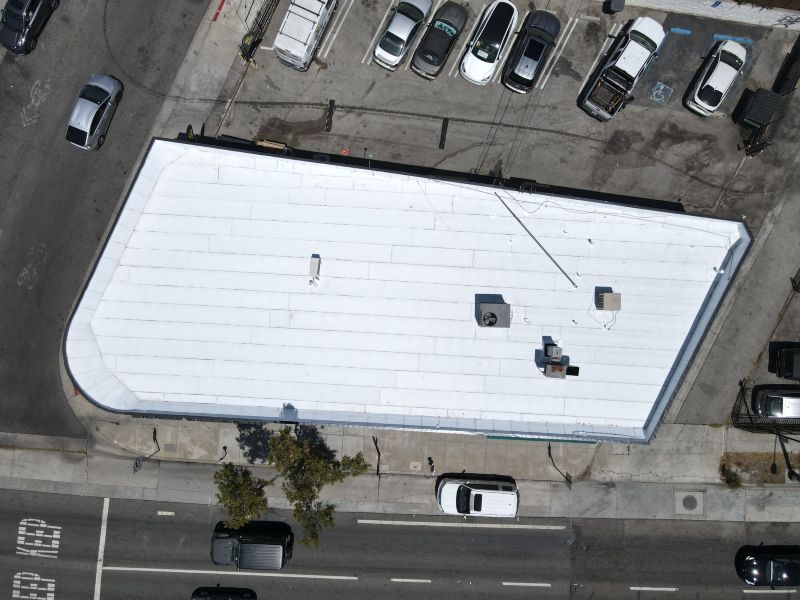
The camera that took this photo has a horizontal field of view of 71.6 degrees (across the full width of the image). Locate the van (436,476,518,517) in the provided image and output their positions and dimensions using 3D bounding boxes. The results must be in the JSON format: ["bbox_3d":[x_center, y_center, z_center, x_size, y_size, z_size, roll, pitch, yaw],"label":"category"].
[{"bbox_3d":[4.530,11.330,31.750,4.640,1.660,1.870,3,90,-1],"label":"van"}]

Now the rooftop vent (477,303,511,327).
[{"bbox_3d":[4.830,0.790,28.450,1.380,1.080,1.190,2,90,-1],"label":"rooftop vent"}]

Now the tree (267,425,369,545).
[{"bbox_3d":[-4.050,9.200,29.300,5.000,6.400,5.700,0,90,-1],"label":"tree"}]

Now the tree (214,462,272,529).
[{"bbox_3d":[-7.950,9.850,29.500,2.600,5.200,2.900,0,90,-1],"label":"tree"}]

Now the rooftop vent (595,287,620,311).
[{"bbox_3d":[10.790,0.107,28.620,0.880,0.880,0.880,0,90,-1],"label":"rooftop vent"}]

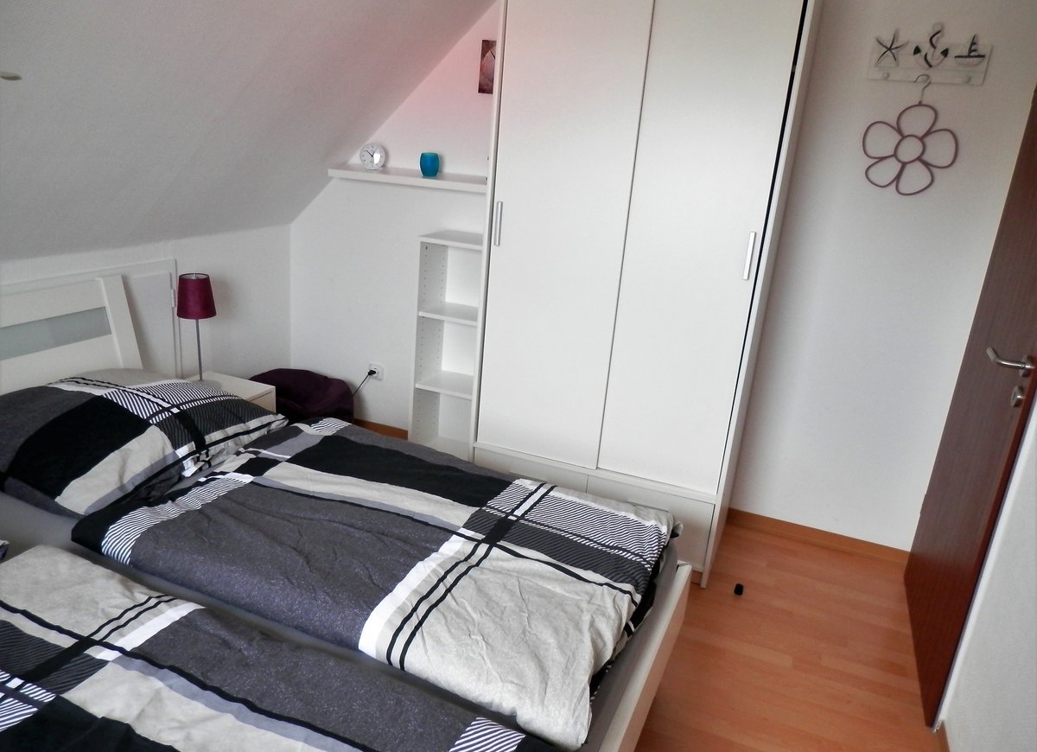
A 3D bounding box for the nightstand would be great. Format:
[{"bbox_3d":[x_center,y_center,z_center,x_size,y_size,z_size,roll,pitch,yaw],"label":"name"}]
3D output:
[{"bbox_3d":[-1.244,0.265,3.037,0.345,0.420,0.410,11,19,18],"label":"nightstand"}]

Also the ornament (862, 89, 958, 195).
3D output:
[{"bbox_3d":[1.349,-0.823,2.570,0.297,0.393,0.020,11,19,18],"label":"ornament"}]

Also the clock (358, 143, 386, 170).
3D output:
[{"bbox_3d":[-0.616,-0.923,3.156,0.101,0.103,0.045,4,18,-3],"label":"clock"}]

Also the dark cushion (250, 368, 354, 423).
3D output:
[{"bbox_3d":[-1.000,0.183,3.469,0.480,0.330,0.480,11,19,18],"label":"dark cushion"}]

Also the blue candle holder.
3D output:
[{"bbox_3d":[-0.363,-0.868,3.075,0.077,0.093,0.077,4,18,-1],"label":"blue candle holder"}]

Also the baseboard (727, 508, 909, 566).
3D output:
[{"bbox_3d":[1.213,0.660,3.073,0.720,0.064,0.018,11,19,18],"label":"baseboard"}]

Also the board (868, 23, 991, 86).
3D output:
[{"bbox_3d":[1.373,-1.077,2.495,0.363,0.186,0.040,11,19,18],"label":"board"}]

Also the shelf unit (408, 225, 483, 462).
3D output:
[{"bbox_3d":[-0.212,-0.057,3.240,0.400,1.060,0.280,11,19,18],"label":"shelf unit"}]

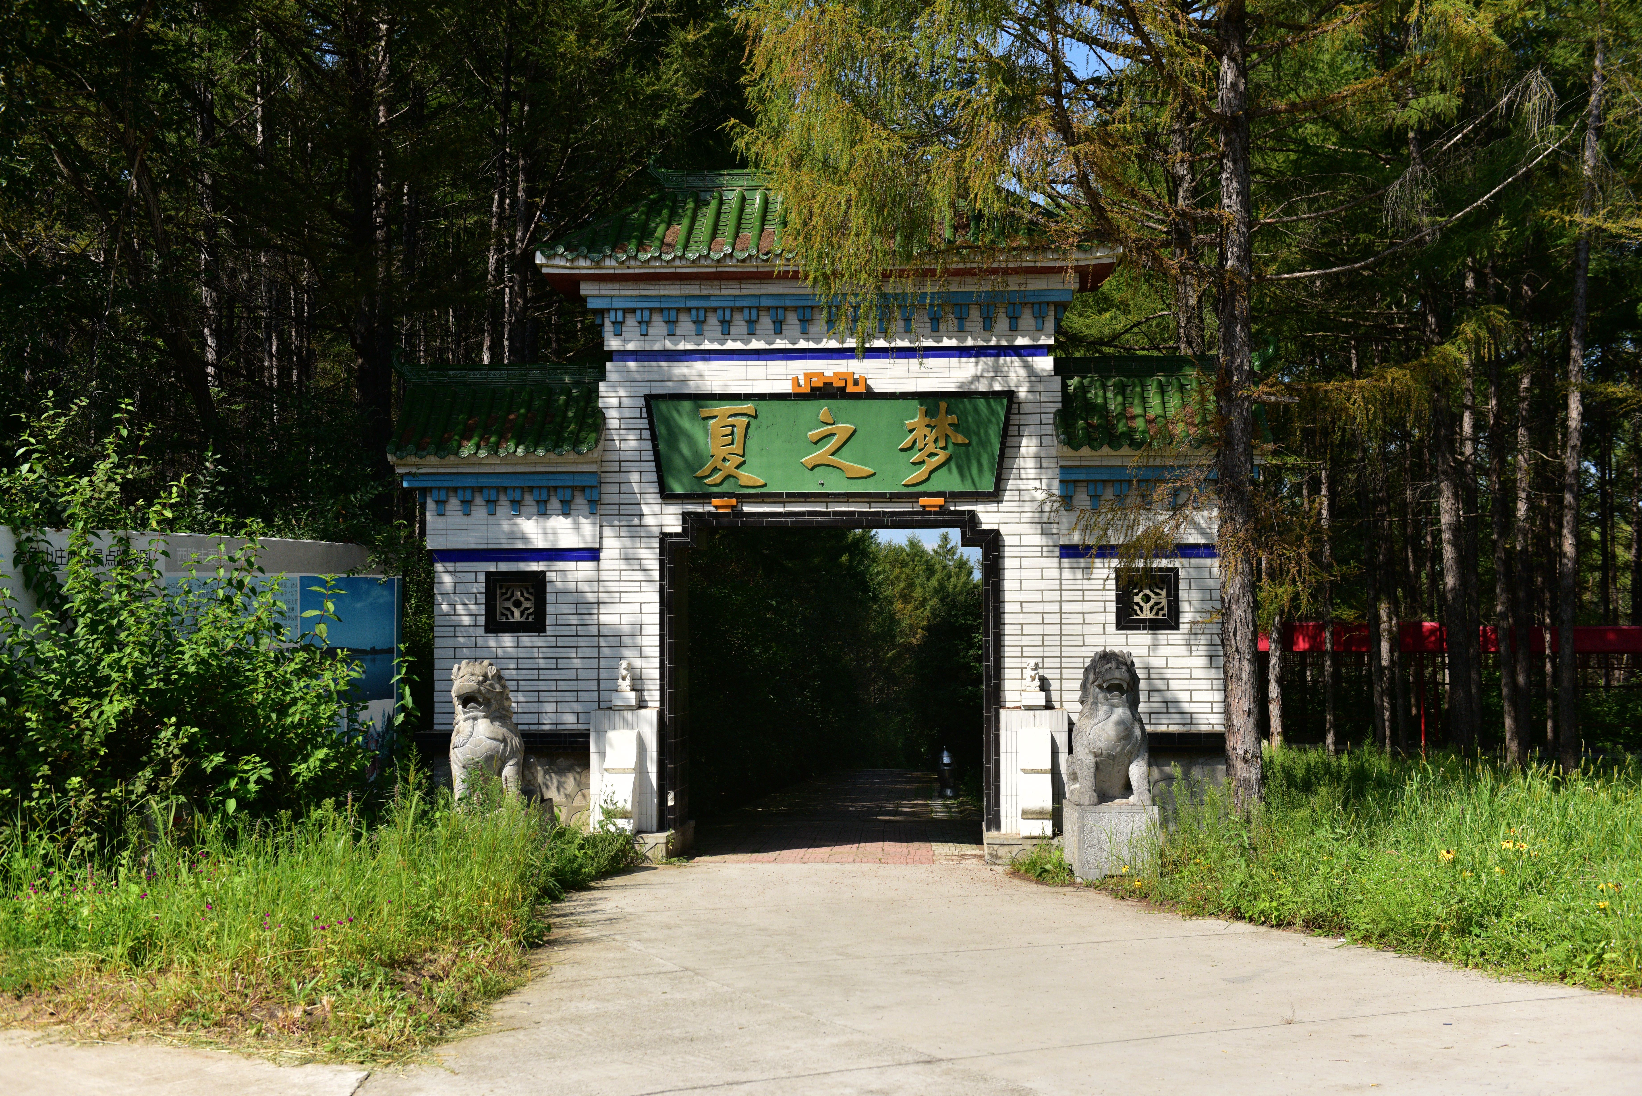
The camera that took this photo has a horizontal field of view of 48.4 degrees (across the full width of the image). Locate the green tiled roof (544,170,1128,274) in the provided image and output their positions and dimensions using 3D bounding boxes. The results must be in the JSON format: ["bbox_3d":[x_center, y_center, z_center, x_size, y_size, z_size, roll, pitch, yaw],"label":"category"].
[{"bbox_3d":[0.119,-3.186,18.187,5.504,1.216,2.050,0,-1,5],"label":"green tiled roof"}]

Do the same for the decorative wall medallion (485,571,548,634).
[{"bbox_3d":[-3.011,0.545,18.157,0.634,0.617,0.140,0,-1,5],"label":"decorative wall medallion"}]

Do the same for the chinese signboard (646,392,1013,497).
[{"bbox_3d":[0.082,-0.988,17.594,3.535,1.008,0.120,0,8,5],"label":"chinese signboard"}]

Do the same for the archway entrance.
[{"bbox_3d":[0.120,1.317,18.218,3.356,3.312,1.000,0,-3,5],"label":"archway entrance"}]

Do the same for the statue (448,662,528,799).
[{"bbox_3d":[-2.958,1.681,16.600,0.670,1.340,0.780,0,-1,11],"label":"statue"}]

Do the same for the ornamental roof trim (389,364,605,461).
[{"bbox_3d":[-3.114,-1.352,18.535,2.150,1.018,1.420,0,-1,5],"label":"ornamental roof trim"}]

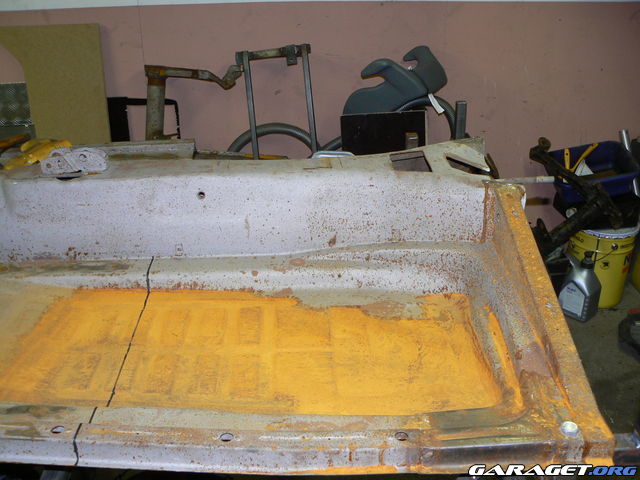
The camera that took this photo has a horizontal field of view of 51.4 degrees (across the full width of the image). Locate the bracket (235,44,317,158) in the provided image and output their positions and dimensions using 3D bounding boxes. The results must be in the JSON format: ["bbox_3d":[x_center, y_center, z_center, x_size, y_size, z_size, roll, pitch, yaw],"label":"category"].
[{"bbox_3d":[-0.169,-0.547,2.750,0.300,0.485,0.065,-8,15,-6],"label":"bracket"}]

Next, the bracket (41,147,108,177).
[{"bbox_3d":[-0.745,-0.238,2.020,0.180,0.062,0.080,-1,29,-1],"label":"bracket"}]

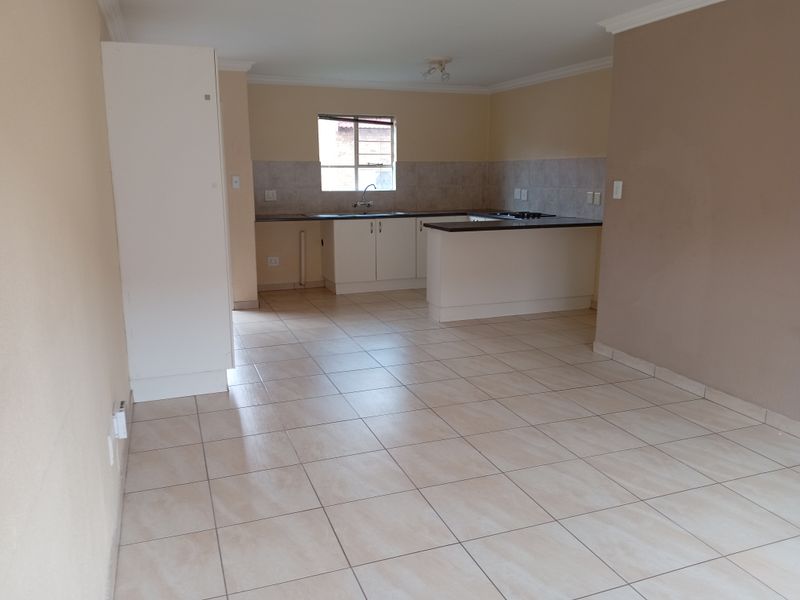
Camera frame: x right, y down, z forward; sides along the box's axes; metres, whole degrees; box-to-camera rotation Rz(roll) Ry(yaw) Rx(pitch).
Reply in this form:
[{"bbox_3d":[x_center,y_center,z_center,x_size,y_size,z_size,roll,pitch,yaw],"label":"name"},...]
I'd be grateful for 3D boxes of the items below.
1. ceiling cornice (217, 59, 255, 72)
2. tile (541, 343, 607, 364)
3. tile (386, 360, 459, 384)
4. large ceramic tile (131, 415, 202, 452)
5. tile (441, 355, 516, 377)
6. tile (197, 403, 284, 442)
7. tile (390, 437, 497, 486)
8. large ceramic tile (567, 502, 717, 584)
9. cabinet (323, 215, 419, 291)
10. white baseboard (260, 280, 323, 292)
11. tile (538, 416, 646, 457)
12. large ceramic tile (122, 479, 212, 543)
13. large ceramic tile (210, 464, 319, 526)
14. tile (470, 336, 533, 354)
[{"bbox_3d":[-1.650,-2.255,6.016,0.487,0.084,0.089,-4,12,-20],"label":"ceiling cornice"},{"bbox_3d":[1.368,0.424,4.835,0.404,0.010,0.430,-4,12,-20],"label":"tile"},{"bbox_3d":[0.171,0.543,4.593,0.447,0.010,0.447,-5,12,-20],"label":"tile"},{"bbox_3d":[-1.283,0.725,3.422,0.369,0.010,0.430,-4,12,-20],"label":"large ceramic tile"},{"bbox_3d":[0.581,0.492,4.622,0.439,0.010,0.436,-4,13,-20],"label":"tile"},{"bbox_3d":[-0.918,0.700,3.596,0.434,0.010,0.434,-5,12,-20],"label":"tile"},{"bbox_3d":[0.213,0.809,3.116,0.439,0.010,0.436,-4,13,-20],"label":"tile"},{"bbox_3d":[0.936,0.946,2.466,0.439,0.010,0.439,-4,12,-20],"label":"large ceramic tile"},{"bbox_3d":[-0.357,-0.571,7.576,1.028,0.855,0.554,-4,13,-20],"label":"cabinet"},{"bbox_3d":[-1.367,-0.155,7.603,0.939,0.075,0.015,-4,12,-20],"label":"white baseboard"},{"bbox_3d":[1.065,0.762,3.500,0.447,0.010,0.447,-5,12,-20],"label":"tile"},{"bbox_3d":[-1.020,0.927,2.746,0.375,0.010,0.447,-5,12,-20],"label":"large ceramic tile"},{"bbox_3d":[-0.616,0.873,2.811,0.439,0.010,0.436,-4,13,-20],"label":"large ceramic tile"},{"bbox_3d":[0.863,0.392,5.315,0.447,0.010,0.447,-5,12,-20],"label":"tile"}]

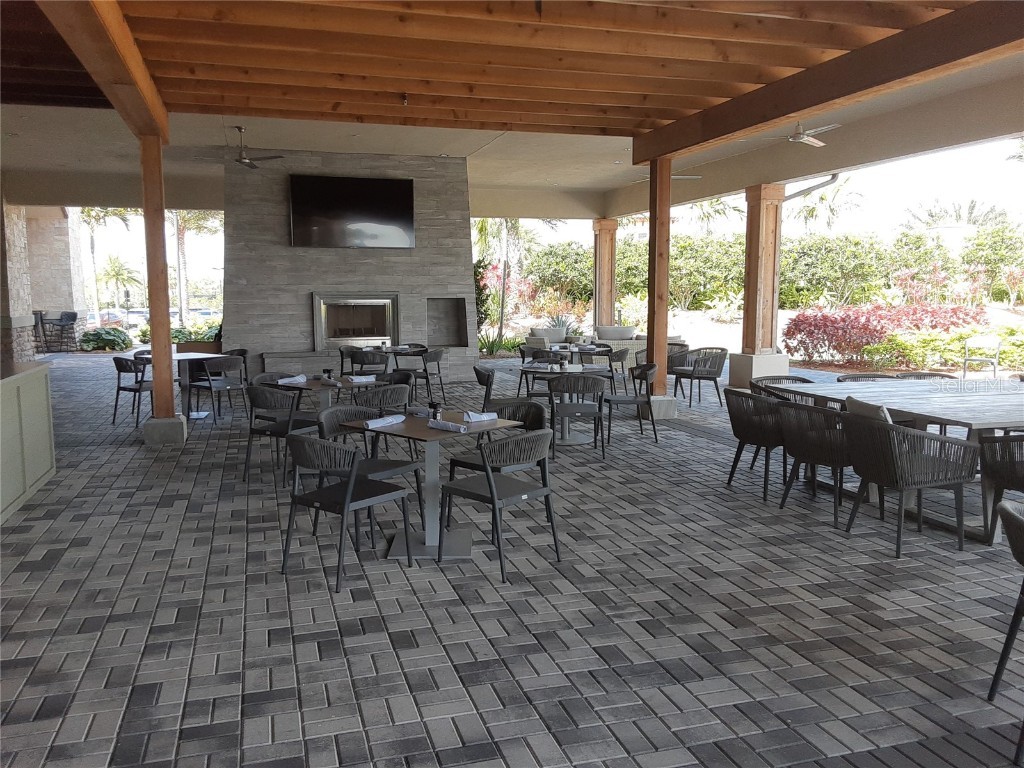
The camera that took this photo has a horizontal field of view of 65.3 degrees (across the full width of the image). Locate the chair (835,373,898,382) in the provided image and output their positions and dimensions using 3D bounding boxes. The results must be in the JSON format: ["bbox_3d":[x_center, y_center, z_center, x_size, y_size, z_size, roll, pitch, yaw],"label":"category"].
[{"bbox_3d":[3.328,0.329,7.109,0.610,0.785,0.610,-2,7,-18],"label":"chair"}]

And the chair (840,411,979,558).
[{"bbox_3d":[2.397,0.583,4.851,0.570,0.770,0.590,-2,7,-18],"label":"chair"}]

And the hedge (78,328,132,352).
[{"bbox_3d":[-10.686,-1.195,21.144,1.250,0.630,1.100,-2,7,-18],"label":"hedge"}]

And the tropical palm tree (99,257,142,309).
[{"bbox_3d":[-31.902,-8.016,65.000,3.800,4.800,3.800,0,6,0],"label":"tropical palm tree"}]

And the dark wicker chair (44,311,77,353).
[{"bbox_3d":[-11.344,-1.318,20.184,0.550,1.060,0.570,5,8,35],"label":"dark wicker chair"}]

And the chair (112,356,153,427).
[{"bbox_3d":[-4.300,0.071,9.333,0.520,0.780,0.530,4,8,32],"label":"chair"}]

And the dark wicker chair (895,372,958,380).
[{"bbox_3d":[3.842,0.310,7.265,0.590,0.770,0.570,-2,7,-18],"label":"dark wicker chair"}]

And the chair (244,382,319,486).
[{"bbox_3d":[-1.827,0.393,6.537,0.520,0.765,0.540,4,8,34],"label":"chair"}]

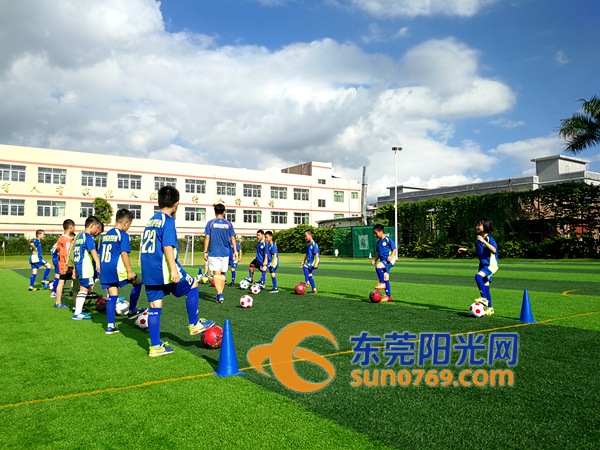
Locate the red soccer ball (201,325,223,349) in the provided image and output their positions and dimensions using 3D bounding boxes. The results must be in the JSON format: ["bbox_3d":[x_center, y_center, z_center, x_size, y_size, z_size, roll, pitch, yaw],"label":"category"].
[{"bbox_3d":[-0.783,1.020,4.220,0.210,0.210,0.210,-1,-3,0],"label":"red soccer ball"}]

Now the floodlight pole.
[{"bbox_3d":[8.818,-1.916,42.500,0.500,10.200,1.000,2,-4,-31],"label":"floodlight pole"}]

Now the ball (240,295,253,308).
[{"bbox_3d":[-0.827,1.200,7.300,0.210,0.210,0.210,0,-3,0],"label":"ball"}]

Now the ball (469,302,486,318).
[{"bbox_3d":[2.314,1.095,6.080,0.210,0.210,0.210,-1,-3,0],"label":"ball"}]

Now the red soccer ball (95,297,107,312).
[{"bbox_3d":[-2.975,1.201,7.050,0.208,0.208,0.208,0,-3,0],"label":"red soccer ball"}]

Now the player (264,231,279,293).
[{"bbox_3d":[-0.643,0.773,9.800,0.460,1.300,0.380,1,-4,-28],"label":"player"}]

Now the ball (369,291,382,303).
[{"bbox_3d":[1.254,1.199,7.750,0.210,0.210,0.210,-1,-3,0],"label":"ball"}]

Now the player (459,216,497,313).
[{"bbox_3d":[2.386,0.547,6.220,0.520,1.320,0.420,1,-4,-28],"label":"player"}]

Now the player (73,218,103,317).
[{"bbox_3d":[-2.808,0.568,6.200,0.460,1.370,0.400,2,-4,-40],"label":"player"}]

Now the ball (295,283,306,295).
[{"bbox_3d":[0.014,1.259,9.150,0.212,0.212,0.212,0,-3,0],"label":"ball"}]

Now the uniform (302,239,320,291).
[{"bbox_3d":[0.255,0.833,9.550,0.380,1.020,0.360,2,-4,-37],"label":"uniform"}]

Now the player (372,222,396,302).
[{"bbox_3d":[1.440,0.652,7.950,0.450,1.320,0.400,2,-4,-35],"label":"player"}]

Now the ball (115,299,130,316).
[{"bbox_3d":[-2.492,1.176,6.600,0.208,0.208,0.208,0,-3,0],"label":"ball"}]

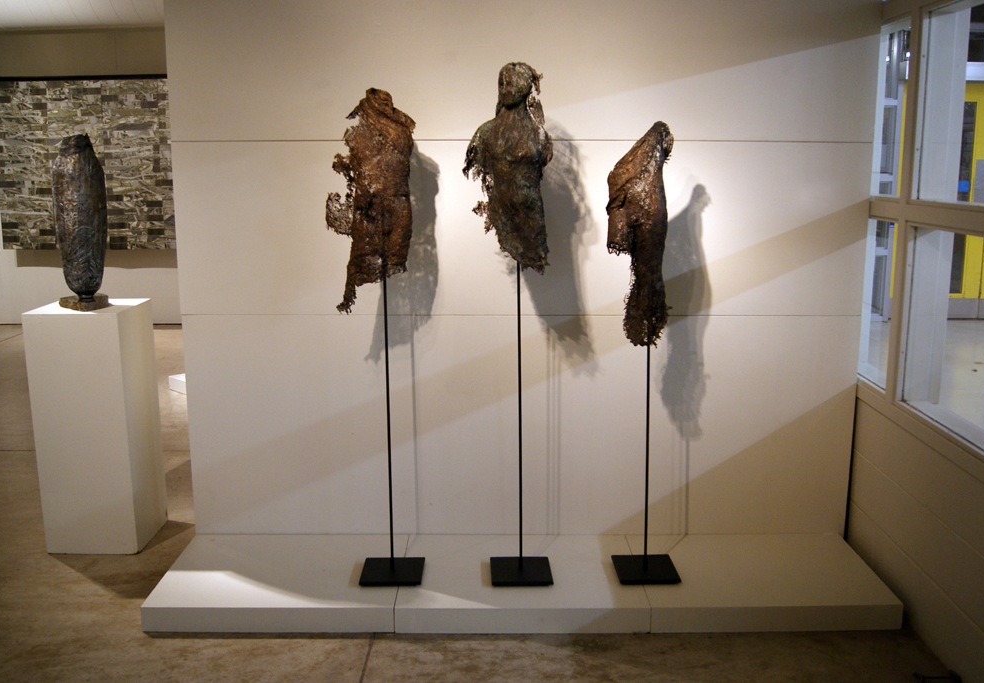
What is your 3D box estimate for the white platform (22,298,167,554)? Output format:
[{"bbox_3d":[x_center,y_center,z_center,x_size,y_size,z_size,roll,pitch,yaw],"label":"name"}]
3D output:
[{"bbox_3d":[-1.569,0.331,3.761,0.350,0.953,0.349,0,11,0],"label":"white platform"}]

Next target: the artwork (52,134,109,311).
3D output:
[{"bbox_3d":[-1.581,-0.461,3.612,0.196,0.656,0.190,0,11,0],"label":"artwork"}]

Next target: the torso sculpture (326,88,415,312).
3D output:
[{"bbox_3d":[-0.391,-0.446,3.025,0.275,0.710,0.165,0,11,0],"label":"torso sculpture"}]

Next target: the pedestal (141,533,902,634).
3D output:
[{"bbox_3d":[0.098,0.848,3.343,2.475,0.088,0.588,0,11,0],"label":"pedestal"}]

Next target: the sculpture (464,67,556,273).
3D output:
[{"bbox_3d":[0.050,-0.550,3.004,0.280,0.657,0.173,0,11,0],"label":"sculpture"}]

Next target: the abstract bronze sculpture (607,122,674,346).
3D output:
[{"bbox_3d":[0.483,-0.340,3.055,0.213,0.723,0.157,0,11,0],"label":"abstract bronze sculpture"}]

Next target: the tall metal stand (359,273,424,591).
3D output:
[{"bbox_3d":[-0.344,0.295,3.180,0.206,1.063,0.206,0,11,0],"label":"tall metal stand"}]

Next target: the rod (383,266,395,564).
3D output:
[{"bbox_3d":[-0.346,0.287,3.179,0.010,1.046,0.010,0,11,0],"label":"rod"}]

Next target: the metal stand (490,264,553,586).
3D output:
[{"bbox_3d":[0.100,0.281,3.177,0.206,1.087,0.206,0,11,0],"label":"metal stand"}]

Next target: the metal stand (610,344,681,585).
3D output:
[{"bbox_3d":[0.536,0.411,3.212,0.206,0.817,0.206,0,11,0],"label":"metal stand"}]

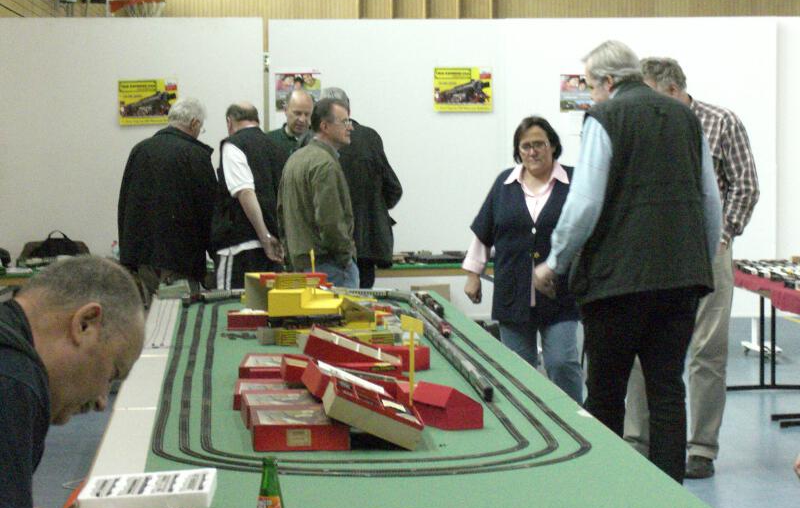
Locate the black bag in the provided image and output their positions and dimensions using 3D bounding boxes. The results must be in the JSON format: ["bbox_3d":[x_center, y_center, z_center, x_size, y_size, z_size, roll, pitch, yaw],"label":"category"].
[{"bbox_3d":[-1.870,-0.035,14.300,0.400,0.190,0.220,0,3,0],"label":"black bag"}]

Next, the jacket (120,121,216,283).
[{"bbox_3d":[-1.161,-0.256,13.100,0.500,0.780,0.380,1,3,21],"label":"jacket"}]

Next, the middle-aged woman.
[{"bbox_3d":[0.536,0.175,11.000,0.600,1.560,0.360,0,3,3],"label":"middle-aged woman"}]

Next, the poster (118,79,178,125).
[{"bbox_3d":[-1.621,-0.978,17.000,0.380,0.300,0.012,0,3,3],"label":"poster"}]

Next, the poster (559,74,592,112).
[{"bbox_3d":[1.195,-1.050,17.200,0.300,0.270,0.010,0,3,5],"label":"poster"}]

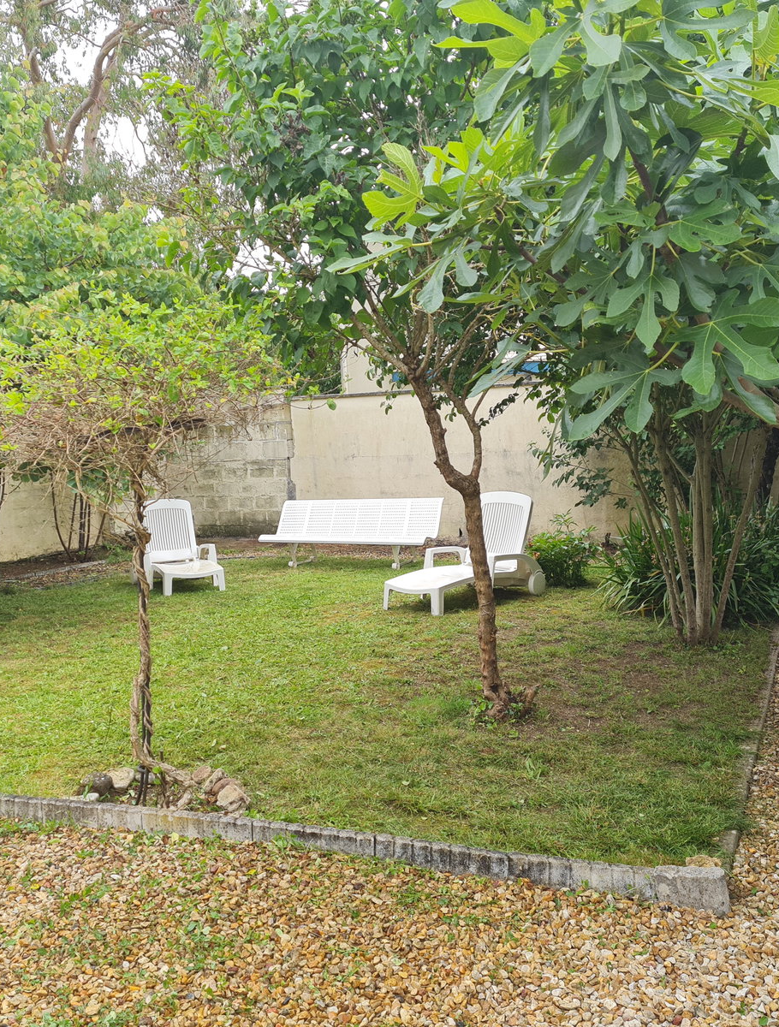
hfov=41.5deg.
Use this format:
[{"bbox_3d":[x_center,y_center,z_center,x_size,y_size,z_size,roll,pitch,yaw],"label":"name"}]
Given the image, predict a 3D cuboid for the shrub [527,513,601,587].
[{"bbox_3d":[1.586,0.322,9.446,0.670,0.660,0.650,-2,5,9],"label":"shrub"}]

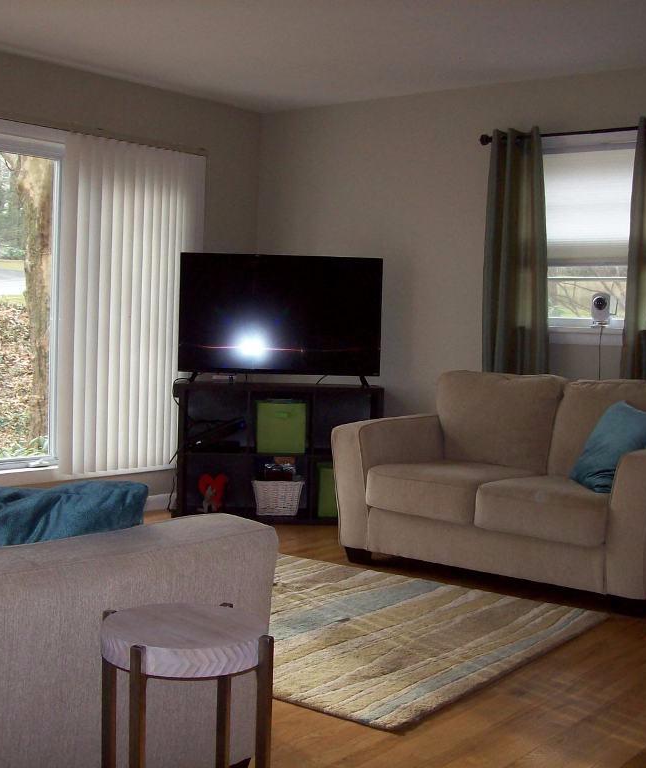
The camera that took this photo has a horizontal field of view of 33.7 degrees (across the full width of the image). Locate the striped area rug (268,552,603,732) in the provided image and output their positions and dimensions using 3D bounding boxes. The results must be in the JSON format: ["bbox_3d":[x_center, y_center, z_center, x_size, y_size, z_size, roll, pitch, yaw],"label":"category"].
[{"bbox_3d":[-0.295,0.835,4.162,2.360,0.020,1.530,4,4,39],"label":"striped area rug"}]

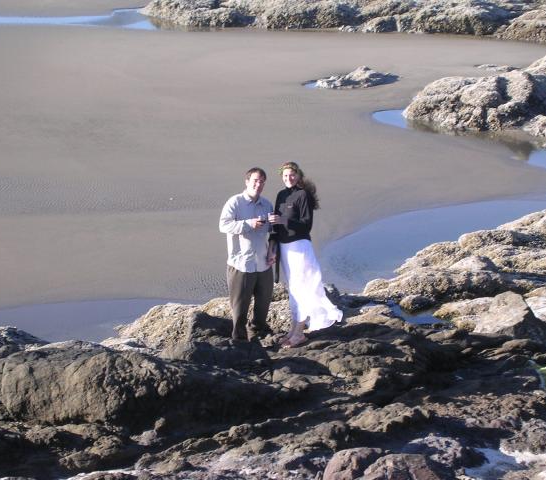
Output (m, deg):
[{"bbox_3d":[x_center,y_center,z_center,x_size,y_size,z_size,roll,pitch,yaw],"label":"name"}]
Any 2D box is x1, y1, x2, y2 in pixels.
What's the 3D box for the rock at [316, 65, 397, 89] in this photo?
[{"bbox_3d":[1.430,-2.835,36.864,1.400,0.300,0.800,-3,15,-10],"label":"rock"}]

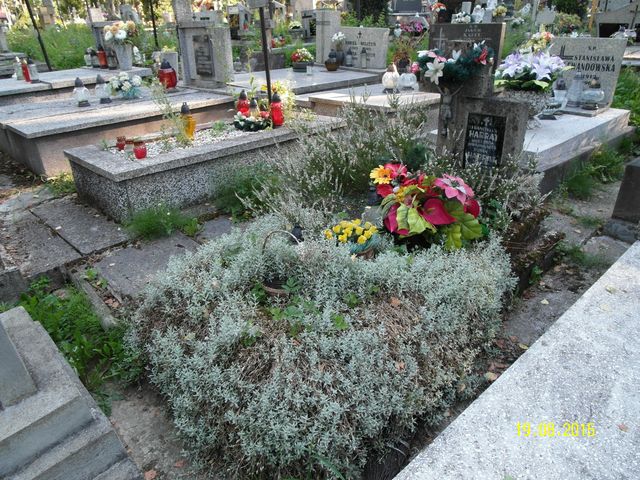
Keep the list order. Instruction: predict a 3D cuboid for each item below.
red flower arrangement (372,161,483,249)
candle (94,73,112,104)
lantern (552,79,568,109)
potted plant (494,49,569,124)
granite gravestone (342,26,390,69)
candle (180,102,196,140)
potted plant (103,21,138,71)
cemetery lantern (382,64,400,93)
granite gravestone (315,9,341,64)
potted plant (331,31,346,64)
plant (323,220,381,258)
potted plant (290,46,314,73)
[{"bbox_3d":[0.508,-0.184,2.080,0.520,0.320,0.420,10,28,18],"label":"red flower arrangement"},{"bbox_3d":[-2.247,-1.566,4.603,0.152,0.276,0.152,21,34,33],"label":"candle"},{"bbox_3d":[2.198,-1.330,4.055,0.140,0.270,0.140,-2,27,0],"label":"lantern"},{"bbox_3d":[1.962,-1.418,4.074,0.602,0.579,0.542,21,34,33],"label":"potted plant"},{"bbox_3d":[0.661,-2.906,6.679,0.861,0.528,0.110,22,35,34],"label":"granite gravestone"},{"bbox_3d":[-1.052,-0.956,3.551,0.098,0.282,0.098,21,34,33],"label":"candle"},{"bbox_3d":[-3.094,-3.025,6.900,0.470,0.692,0.470,1,27,0],"label":"potted plant"},{"bbox_3d":[0.739,-1.657,4.552,0.175,0.260,0.175,-2,27,0],"label":"cemetery lantern"},{"bbox_3d":[0.128,-3.124,6.842,0.272,0.748,0.236,22,35,34],"label":"granite gravestone"},{"bbox_3d":[0.306,-3.018,6.968,0.250,0.500,0.250,-2,27,0],"label":"potted plant"},{"bbox_3d":[0.126,0.002,1.725,0.220,0.180,0.210,-2,27,0],"label":"plant"},{"bbox_3d":[-0.271,-2.809,6.900,0.369,0.347,0.369,1,27,0],"label":"potted plant"}]

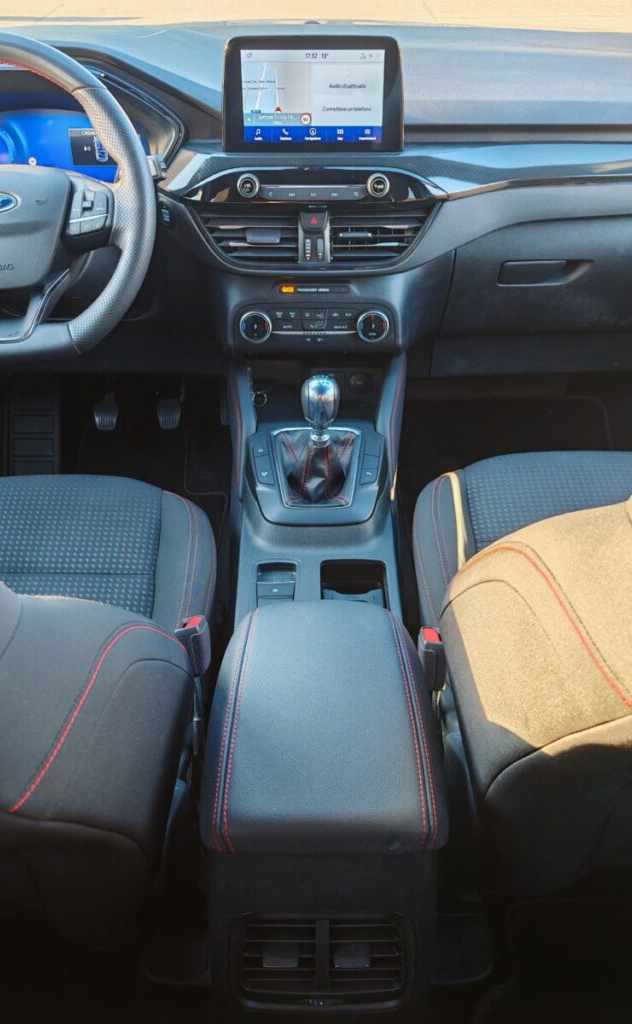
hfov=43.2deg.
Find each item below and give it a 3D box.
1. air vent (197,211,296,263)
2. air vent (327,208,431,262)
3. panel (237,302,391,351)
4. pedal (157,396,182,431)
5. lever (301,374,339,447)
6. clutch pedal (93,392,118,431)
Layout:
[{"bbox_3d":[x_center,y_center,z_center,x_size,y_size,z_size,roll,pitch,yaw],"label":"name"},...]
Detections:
[{"bbox_3d":[-0.089,-0.363,1.050,0.129,0.068,0.040,0,29,0],"label":"air vent"},{"bbox_3d":[0.084,-0.363,1.050,0.127,0.068,0.040,0,29,0],"label":"air vent"},{"bbox_3d":[-0.003,-0.256,1.100,0.213,0.064,0.035,0,21,0],"label":"panel"},{"bbox_3d":[-0.288,-0.193,1.570,0.048,0.066,0.033,0,14,0],"label":"pedal"},{"bbox_3d":[0.005,-0.132,1.025,0.049,0.088,0.050,0,34,0],"label":"lever"},{"bbox_3d":[-0.414,-0.196,1.570,0.048,0.069,0.033,0,14,0],"label":"clutch pedal"}]

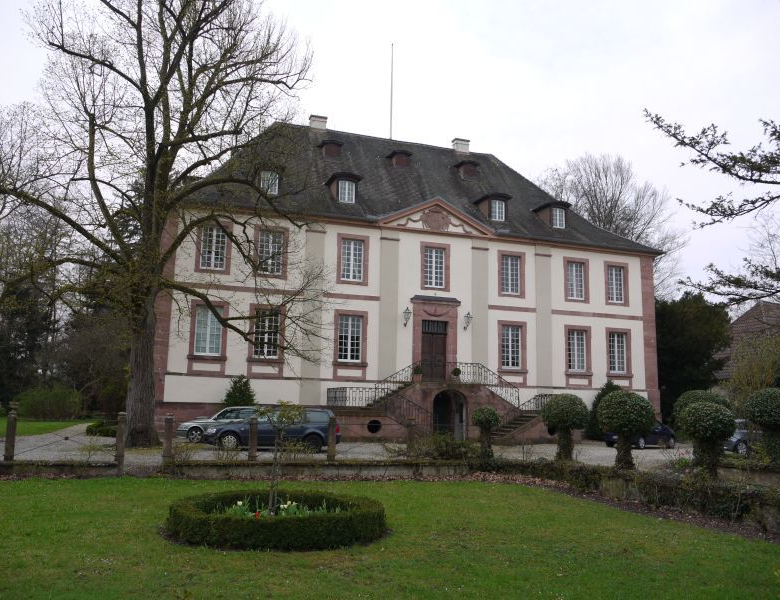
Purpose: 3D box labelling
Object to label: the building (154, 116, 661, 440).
[{"bbox_3d":[-0.233,-1.661,42.316,28.336,20.121,18.700,4,-10,-17],"label":"building"}]

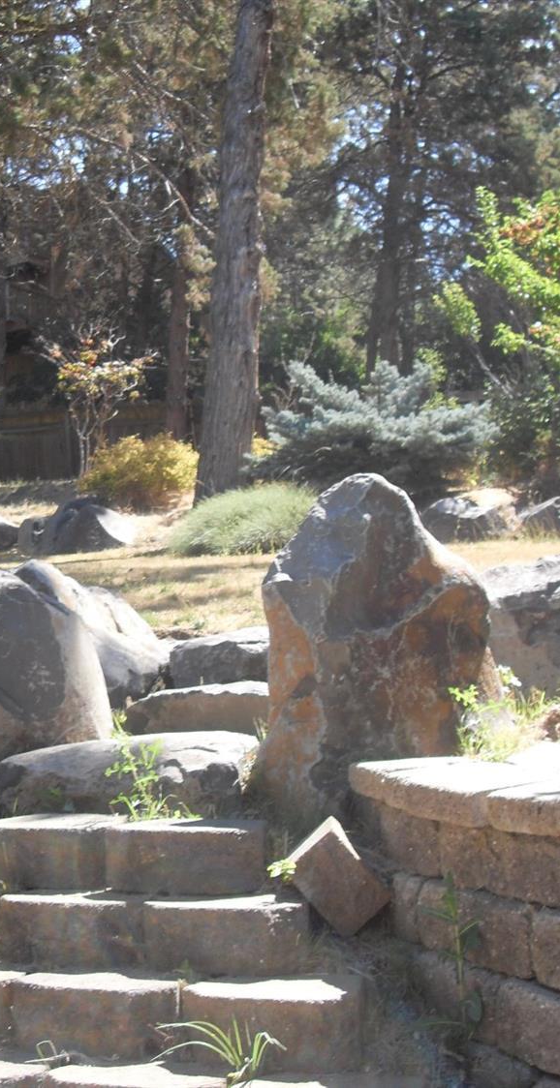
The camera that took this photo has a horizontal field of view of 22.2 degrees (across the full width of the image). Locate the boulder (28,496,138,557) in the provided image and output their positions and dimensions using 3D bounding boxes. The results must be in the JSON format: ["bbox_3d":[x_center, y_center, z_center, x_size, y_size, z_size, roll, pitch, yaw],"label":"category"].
[{"bbox_3d":[-1.781,-0.164,12.900,0.985,0.534,0.700,1,-4,0],"label":"boulder"}]

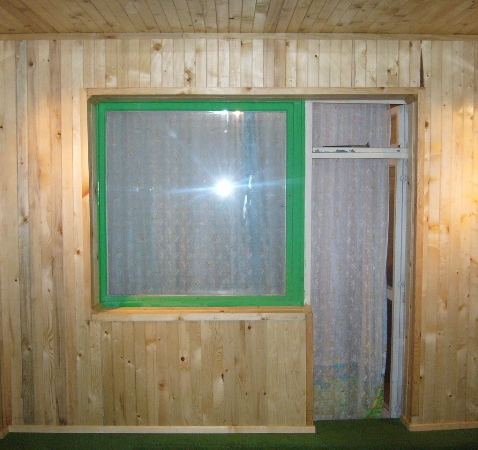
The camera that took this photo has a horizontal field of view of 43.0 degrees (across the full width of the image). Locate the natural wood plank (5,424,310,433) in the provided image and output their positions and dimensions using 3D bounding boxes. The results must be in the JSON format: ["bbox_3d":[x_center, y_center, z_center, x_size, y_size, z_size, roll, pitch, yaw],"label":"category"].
[{"bbox_3d":[-0.501,1.337,3.978,2.003,0.045,0.022,0,3,0],"label":"natural wood plank"}]

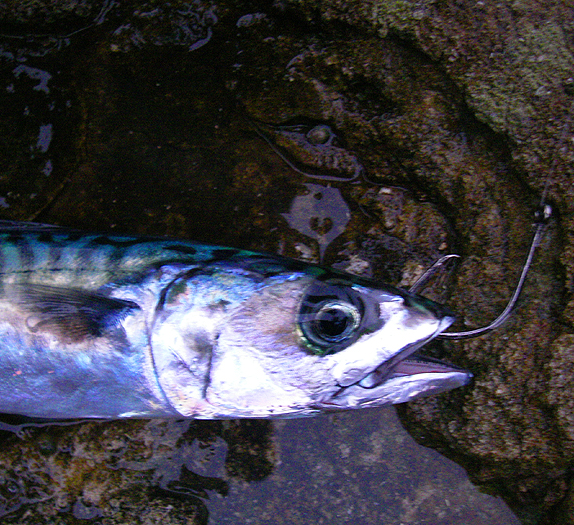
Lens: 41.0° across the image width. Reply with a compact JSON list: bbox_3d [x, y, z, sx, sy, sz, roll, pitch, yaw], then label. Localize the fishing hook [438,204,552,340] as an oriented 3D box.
[{"bbox_3d":[0.053,0.002,0.220,0.030,0.007,0.052,30,90,12],"label":"fishing hook"}]

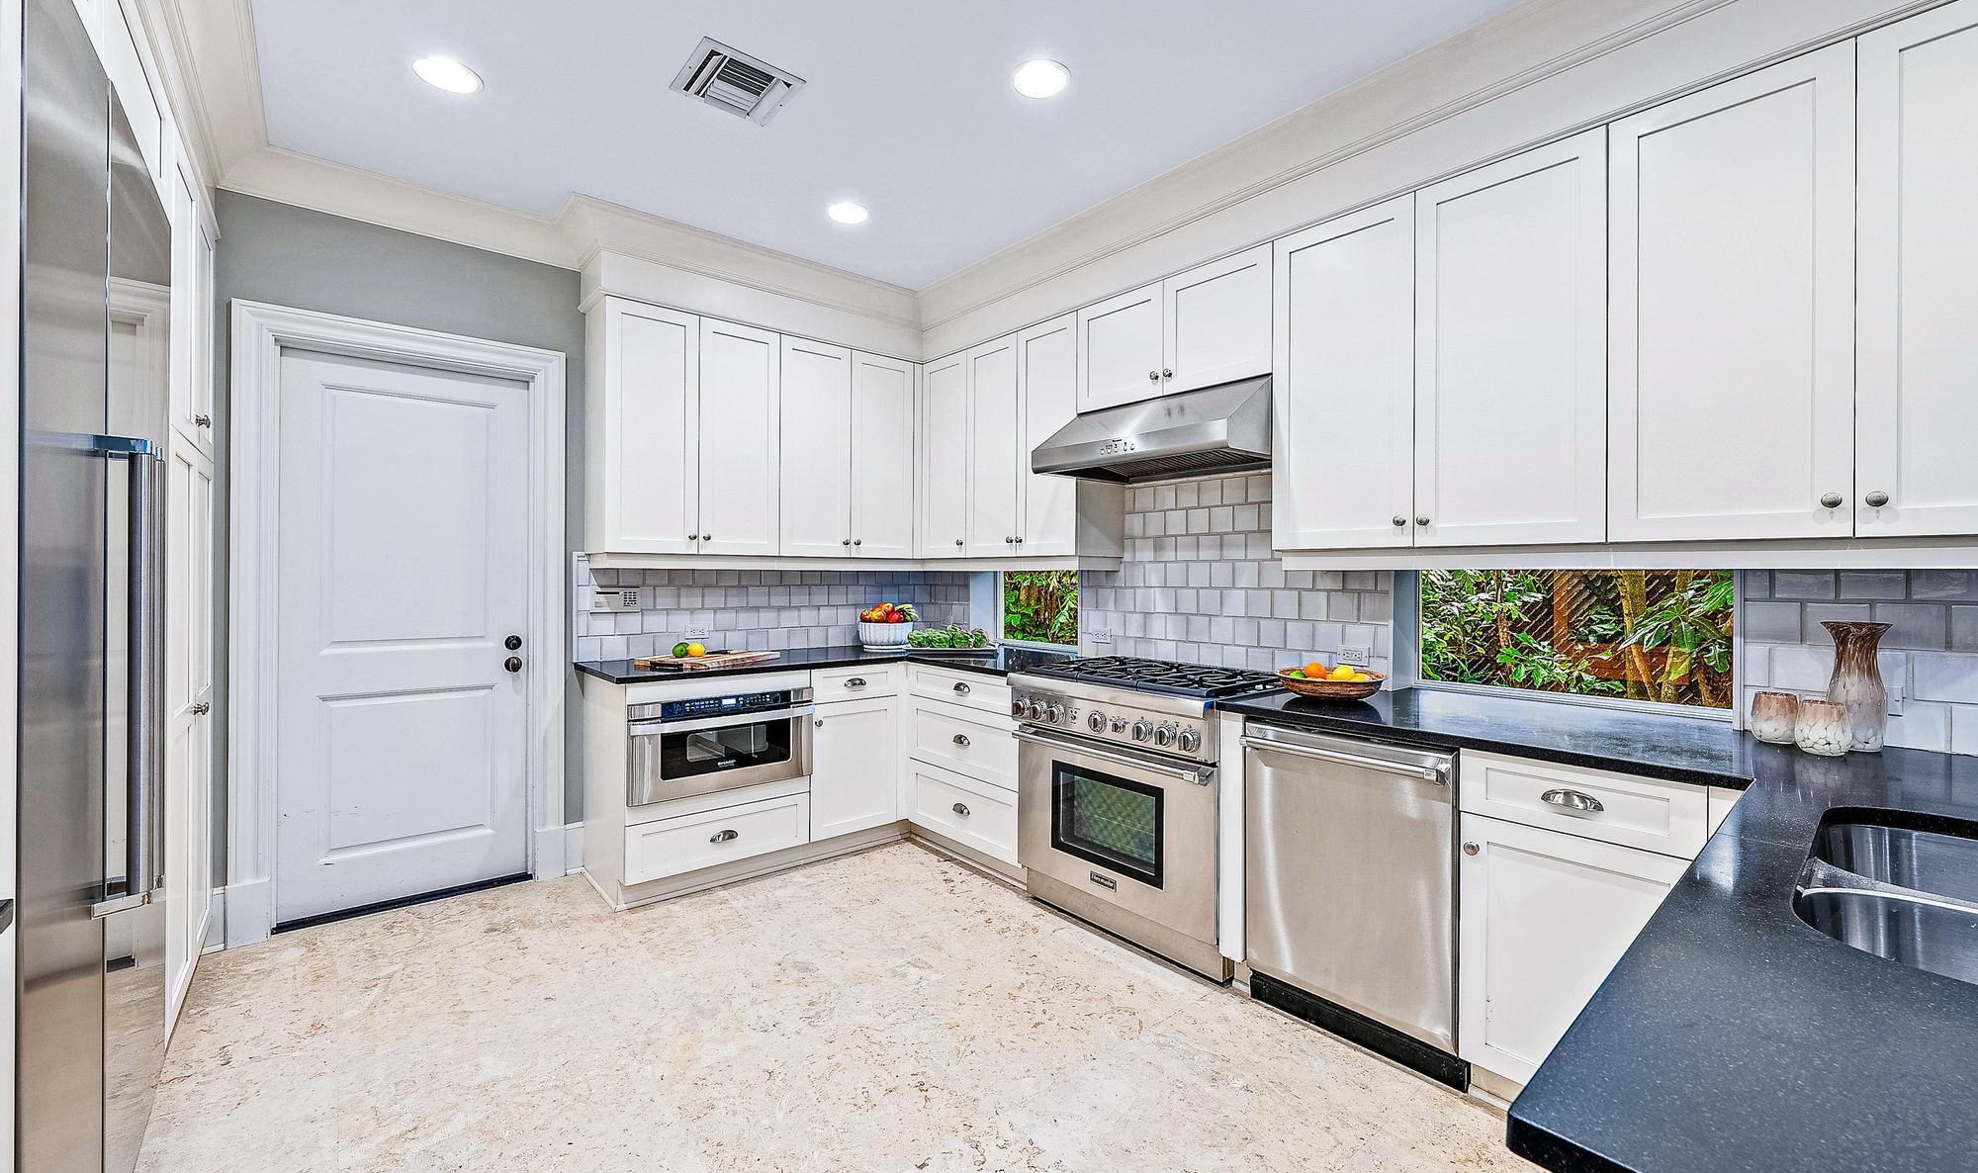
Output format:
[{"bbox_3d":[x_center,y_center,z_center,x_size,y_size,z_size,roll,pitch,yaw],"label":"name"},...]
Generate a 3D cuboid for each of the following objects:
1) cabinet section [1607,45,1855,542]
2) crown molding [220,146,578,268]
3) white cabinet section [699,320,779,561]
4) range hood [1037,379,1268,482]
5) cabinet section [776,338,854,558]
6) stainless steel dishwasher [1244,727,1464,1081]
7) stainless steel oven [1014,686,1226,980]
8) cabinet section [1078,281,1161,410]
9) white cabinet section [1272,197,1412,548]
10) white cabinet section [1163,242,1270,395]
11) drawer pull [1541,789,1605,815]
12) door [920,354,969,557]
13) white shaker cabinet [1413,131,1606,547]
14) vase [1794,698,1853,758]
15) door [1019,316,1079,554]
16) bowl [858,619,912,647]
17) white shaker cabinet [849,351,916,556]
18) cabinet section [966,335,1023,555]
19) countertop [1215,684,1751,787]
[{"bbox_3d":[1.711,-0.636,1.798,0.025,1.055,0.409,0,1,-40],"label":"cabinet section"},{"bbox_3d":[-2.225,-1.474,3.022,1.165,0.165,0.100,0,1,-41],"label":"crown molding"},{"bbox_3d":[-1.148,-0.671,3.551,0.379,1.055,0.025,0,1,-40],"label":"white cabinet section"},{"bbox_3d":[0.695,-0.596,3.001,0.580,0.279,0.903,0,1,-40],"label":"range hood"},{"bbox_3d":[-0.854,-0.672,3.802,0.382,1.055,0.025,0,1,-40],"label":"cabinet section"},{"bbox_3d":[1.207,0.858,2.371,0.630,0.875,0.598,0,1,-41],"label":"stainless steel dishwasher"},{"bbox_3d":[0.635,0.819,2.957,0.720,0.930,0.915,0,1,-40],"label":"stainless steel oven"},{"bbox_3d":[0.541,-0.966,3.166,0.025,0.439,0.443,0,1,-40],"label":"cabinet section"},{"bbox_3d":[1.132,-0.647,2.476,0.025,1.055,0.450,0,1,-40],"label":"white cabinet section"},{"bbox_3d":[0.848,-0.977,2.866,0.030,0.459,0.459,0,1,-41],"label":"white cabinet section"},{"bbox_3d":[1.340,0.491,1.775,0.030,0.040,0.118,0,1,-41],"label":"drawer pull"},{"bbox_3d":[-0.226,-0.672,4.066,0.025,1.055,0.380,0,1,-40],"label":"door"},{"bbox_3d":[1.568,-0.658,2.269,0.330,1.079,0.467,0,1,-41],"label":"white shaker cabinet"},{"bbox_3d":[1.876,0.318,1.726,0.087,0.117,0.087,0,1,-40],"label":"vase"},{"bbox_3d":[0.273,-0.675,3.526,0.030,1.069,0.379,0,1,-41],"label":"door"},{"bbox_3d":[-0.580,0.265,4.319,0.300,0.150,0.300,0,0,0],"label":"bowl"},{"bbox_3d":[-0.664,-0.680,4.178,0.405,1.063,0.330,0,1,-41],"label":"white shaker cabinet"},{"bbox_3d":[0.022,-0.667,3.776,0.025,1.055,0.371,0,1,-40],"label":"cabinet section"},{"bbox_3d":[1.392,0.403,2.221,0.665,0.037,1.215,0,1,-41],"label":"countertop"}]

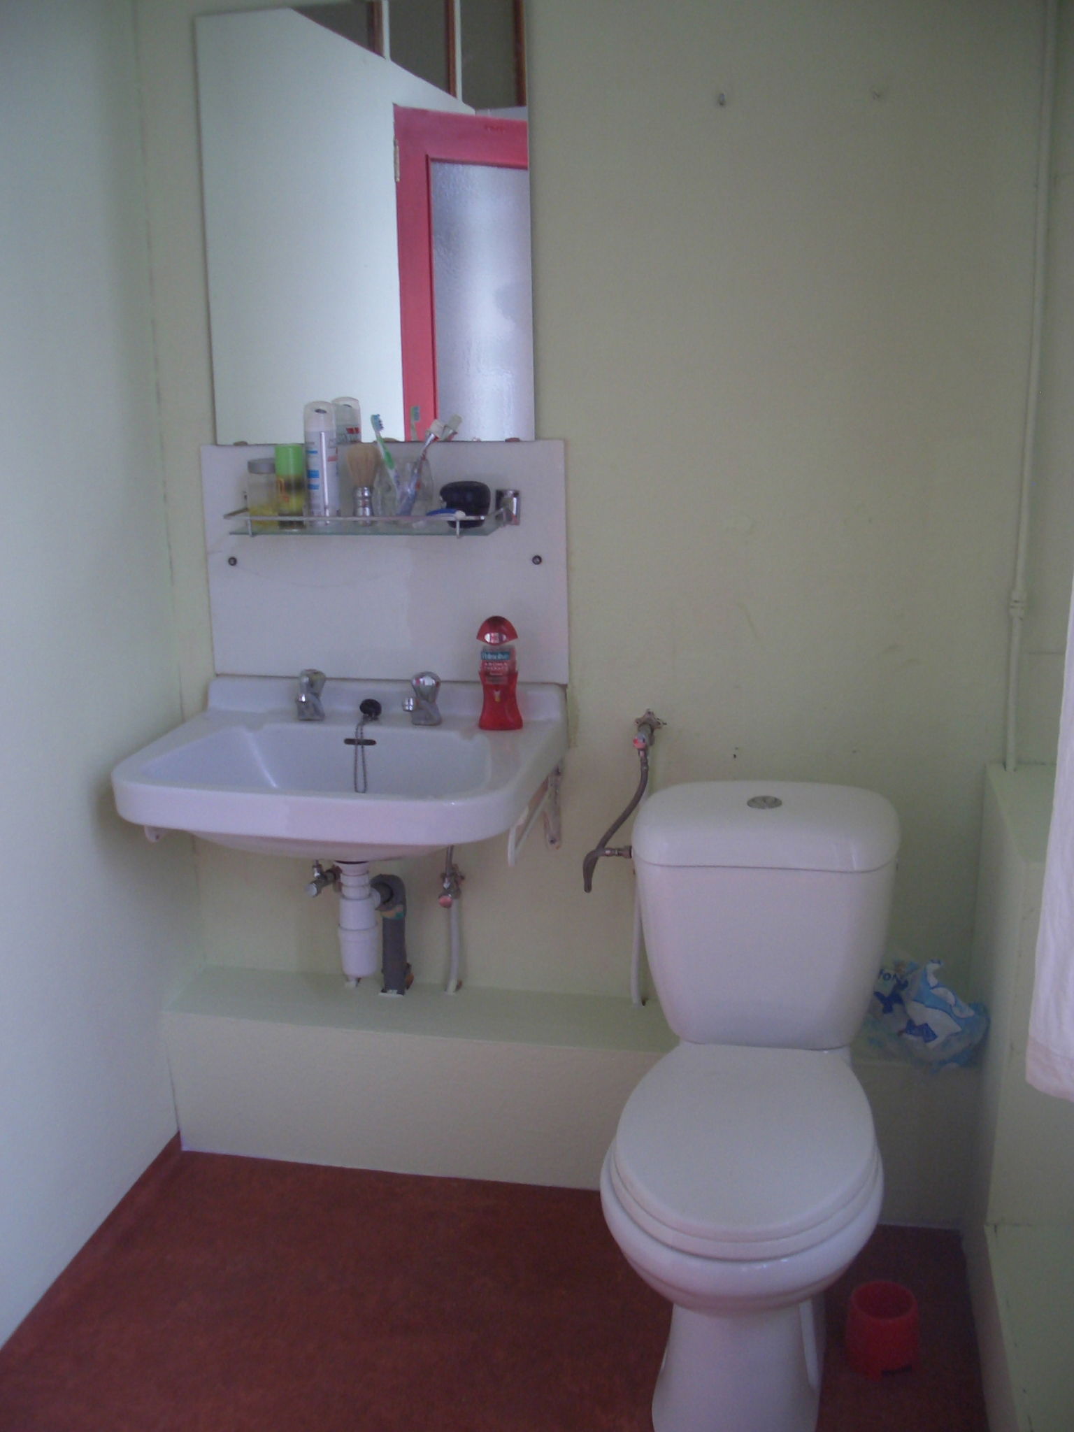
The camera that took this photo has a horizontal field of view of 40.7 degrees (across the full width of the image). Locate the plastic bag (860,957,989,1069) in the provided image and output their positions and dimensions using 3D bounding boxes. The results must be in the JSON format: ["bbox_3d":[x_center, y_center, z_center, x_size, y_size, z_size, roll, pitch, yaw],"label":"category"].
[{"bbox_3d":[0.651,0.480,2.435,0.207,0.148,0.180,2,13,11],"label":"plastic bag"}]

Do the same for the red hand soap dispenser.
[{"bbox_3d":[-0.065,-0.072,2.455,0.079,0.195,0.050,2,13,11],"label":"red hand soap dispenser"}]

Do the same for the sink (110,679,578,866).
[{"bbox_3d":[-0.301,0.117,2.390,0.655,0.260,0.500,2,13,11],"label":"sink"}]

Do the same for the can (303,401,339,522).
[{"bbox_3d":[-0.364,-0.427,2.449,0.053,0.202,0.053,-1,13,0],"label":"can"}]

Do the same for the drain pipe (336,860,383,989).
[{"bbox_3d":[-0.307,0.347,2.500,0.076,0.217,0.085,2,13,11],"label":"drain pipe"}]

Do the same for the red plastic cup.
[{"bbox_3d":[0.496,0.873,2.073,0.105,0.083,0.105,2,13,11],"label":"red plastic cup"}]

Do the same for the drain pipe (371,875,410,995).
[{"bbox_3d":[-0.273,0.402,2.652,0.072,0.228,0.095,2,13,11],"label":"drain pipe"}]

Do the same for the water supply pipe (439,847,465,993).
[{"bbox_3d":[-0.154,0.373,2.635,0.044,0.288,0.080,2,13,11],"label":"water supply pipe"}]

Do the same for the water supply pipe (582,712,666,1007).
[{"bbox_3d":[0.144,0.295,2.410,0.098,0.532,0.370,2,13,11],"label":"water supply pipe"}]

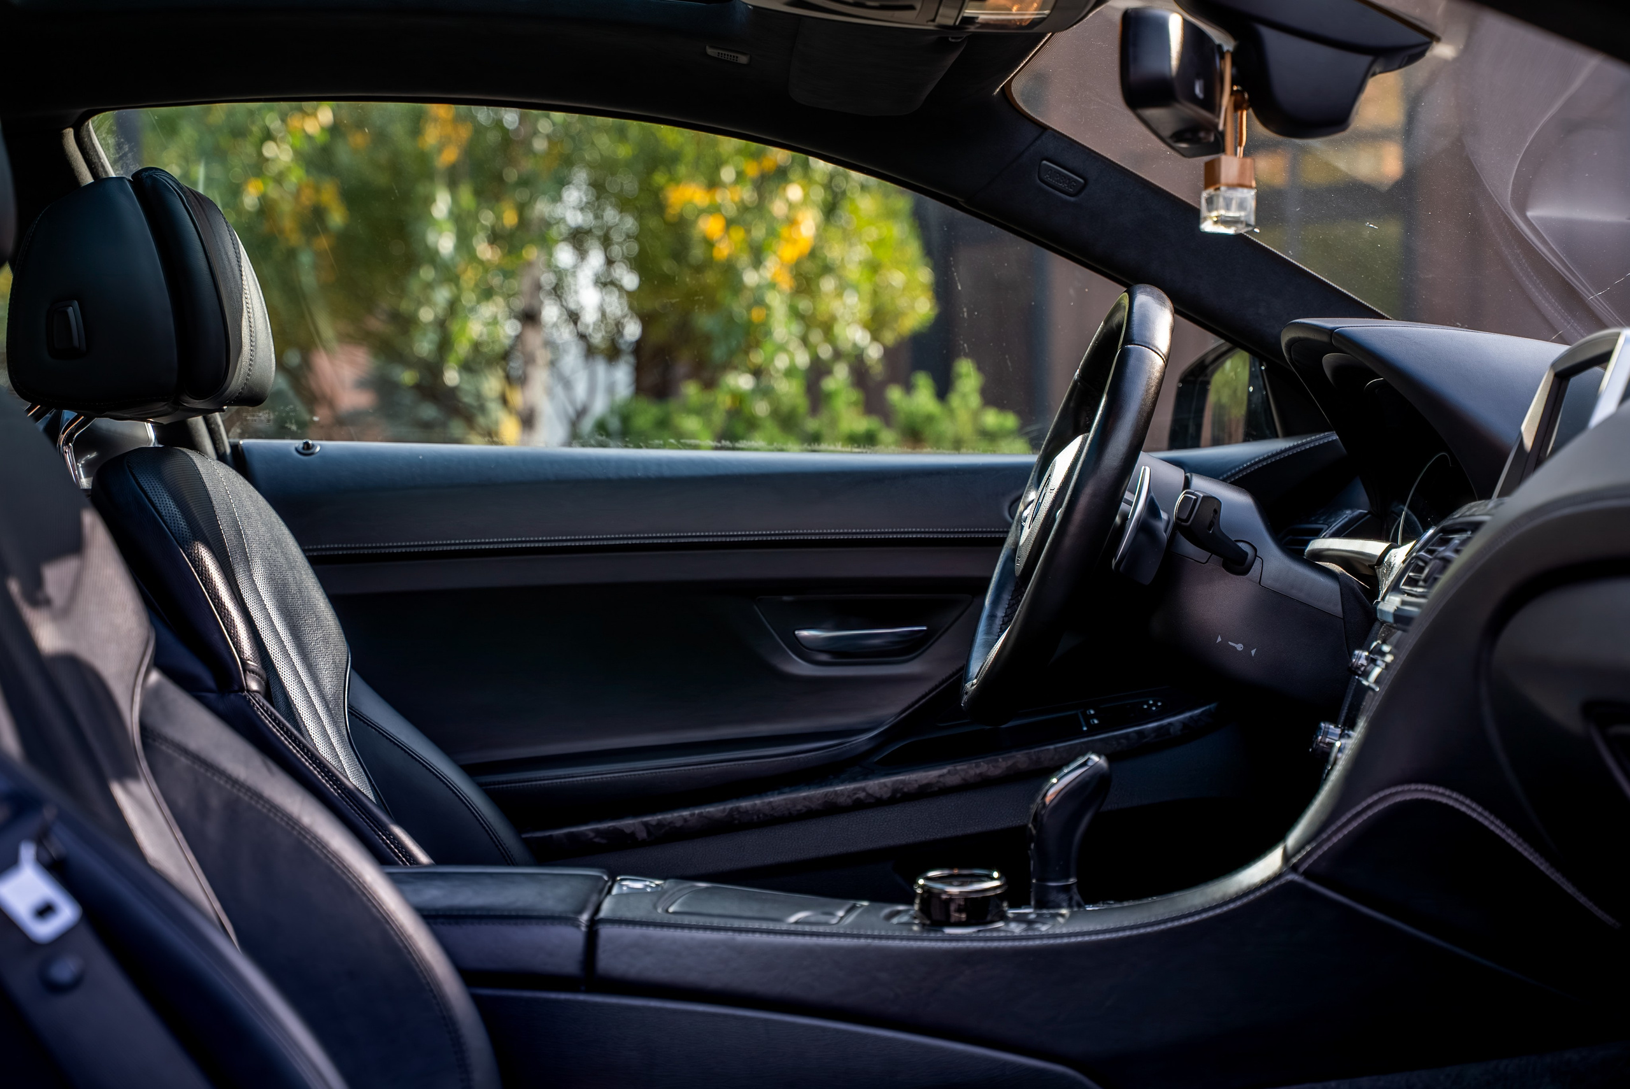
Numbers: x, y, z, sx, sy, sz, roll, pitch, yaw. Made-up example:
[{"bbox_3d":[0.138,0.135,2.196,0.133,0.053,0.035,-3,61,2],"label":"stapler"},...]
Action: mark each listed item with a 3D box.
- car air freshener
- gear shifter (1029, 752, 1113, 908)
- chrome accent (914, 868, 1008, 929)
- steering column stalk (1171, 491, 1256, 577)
[{"bbox_3d":[0.270,-0.261,1.800,0.029,0.117,0.029,-2,6,-16],"label":"car air freshener"},{"bbox_3d":[0.172,0.197,1.883,0.059,0.108,0.044,0,5,-1],"label":"gear shifter"},{"bbox_3d":[0.096,0.233,1.815,0.059,0.027,0.059,-4,6,-1],"label":"chrome accent"},{"bbox_3d":[0.304,-0.006,2.089,0.030,0.036,0.135,2,-16,24],"label":"steering column stalk"}]

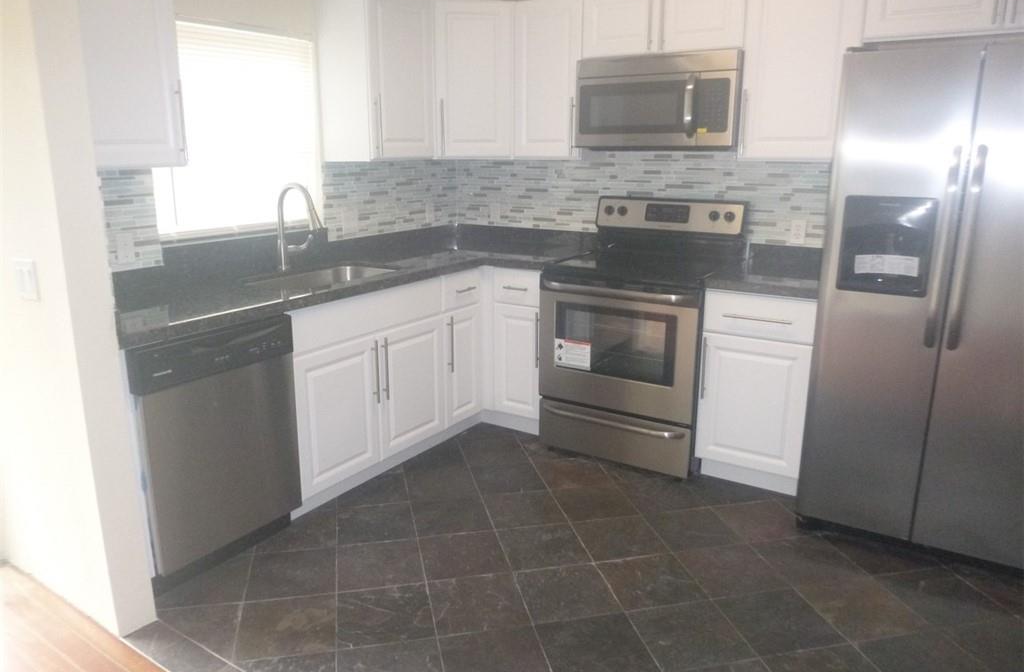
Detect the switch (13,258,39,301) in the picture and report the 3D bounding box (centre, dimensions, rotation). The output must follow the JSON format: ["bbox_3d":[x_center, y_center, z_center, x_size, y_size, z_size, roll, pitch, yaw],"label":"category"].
[{"bbox_3d":[-1.385,-0.161,2.099,0.117,0.115,0.010,9,17,31],"label":"switch"}]

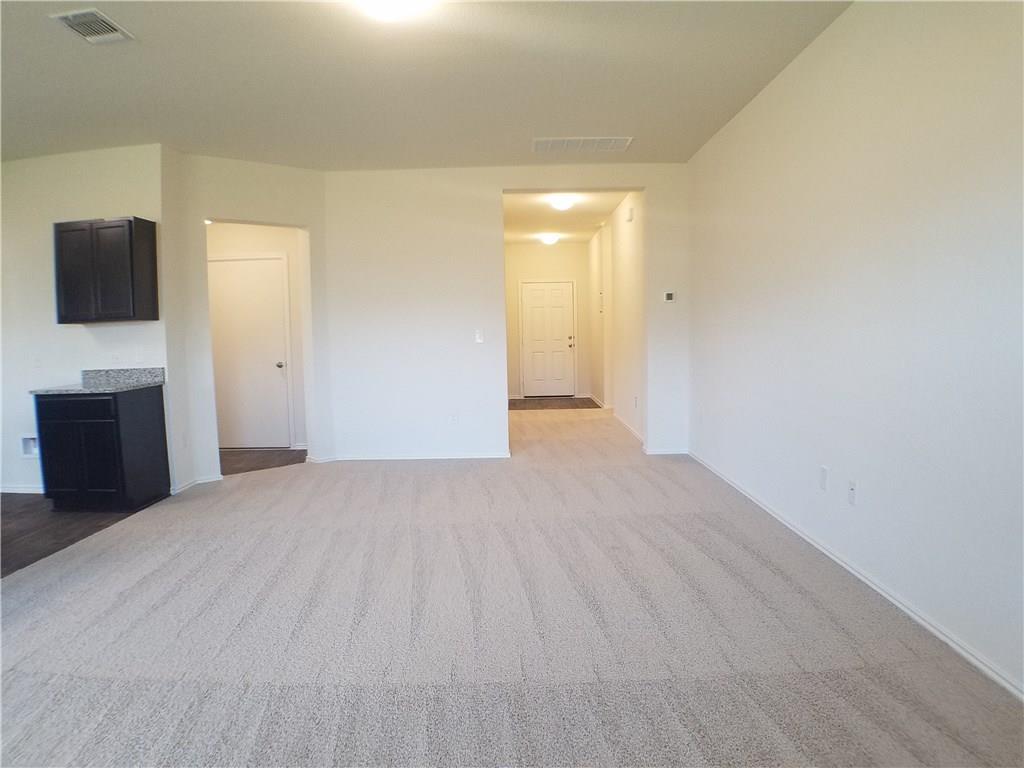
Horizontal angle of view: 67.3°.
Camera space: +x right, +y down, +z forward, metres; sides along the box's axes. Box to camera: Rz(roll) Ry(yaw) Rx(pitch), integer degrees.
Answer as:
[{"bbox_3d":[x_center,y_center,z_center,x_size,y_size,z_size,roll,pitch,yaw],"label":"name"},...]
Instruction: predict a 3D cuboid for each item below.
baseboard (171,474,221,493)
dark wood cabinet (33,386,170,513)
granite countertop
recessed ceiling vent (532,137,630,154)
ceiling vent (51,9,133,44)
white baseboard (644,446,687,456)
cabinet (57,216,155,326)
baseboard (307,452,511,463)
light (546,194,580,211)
[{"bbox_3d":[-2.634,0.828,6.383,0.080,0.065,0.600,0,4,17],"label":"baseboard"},{"bbox_3d":[-3.056,0.474,5.803,0.612,0.874,0.612,-1,4,3],"label":"dark wood cabinet"},{"bbox_3d":[-3.070,-0.028,5.757,0.655,0.136,0.640,-1,4,3],"label":"granite countertop"},{"bbox_3d":[0.585,-1.996,6.444,0.800,0.025,0.500,-1,4,0],"label":"recessed ceiling vent"},{"bbox_3d":[-2.043,-1.736,3.755,0.260,0.025,0.360,-1,4,6],"label":"ceiling vent"},{"bbox_3d":[1.506,0.653,7.446,0.400,0.065,0.025,-1,4,0],"label":"white baseboard"},{"bbox_3d":[-3.043,-0.838,5.784,0.606,0.752,0.310,-1,4,3],"label":"cabinet"},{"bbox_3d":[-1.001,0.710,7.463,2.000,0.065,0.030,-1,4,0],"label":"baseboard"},{"bbox_3d":[0.590,-2.074,8.902,0.340,0.110,0.340,-1,4,0],"label":"light"}]

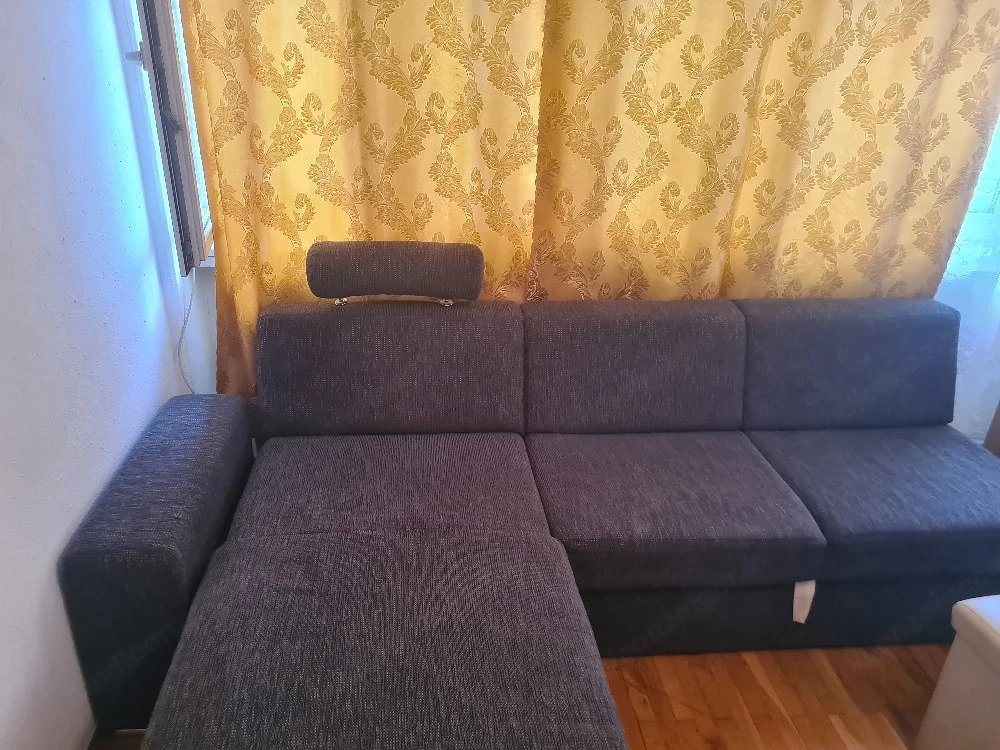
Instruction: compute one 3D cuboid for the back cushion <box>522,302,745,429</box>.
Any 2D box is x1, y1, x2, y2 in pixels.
[{"bbox_3d":[0.444,-0.029,2.569,0.748,0.430,0.164,-1,9,-6],"label":"back cushion"}]

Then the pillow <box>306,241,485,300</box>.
[{"bbox_3d":[-0.322,-0.333,2.373,0.543,0.177,0.146,0,18,-6],"label":"pillow"}]

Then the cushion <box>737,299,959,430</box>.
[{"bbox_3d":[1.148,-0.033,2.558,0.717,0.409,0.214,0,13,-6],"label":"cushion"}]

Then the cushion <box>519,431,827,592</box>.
[{"bbox_3d":[0.479,0.379,2.283,0.748,0.165,0.631,-1,24,-6],"label":"cushion"}]

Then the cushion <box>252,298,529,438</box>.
[{"bbox_3d":[-0.350,-0.020,2.484,0.850,0.430,0.164,-1,9,-6],"label":"cushion"}]

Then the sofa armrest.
[{"bbox_3d":[-0.869,0.459,2.083,0.248,0.525,0.795,-1,24,-6],"label":"sofa armrest"}]

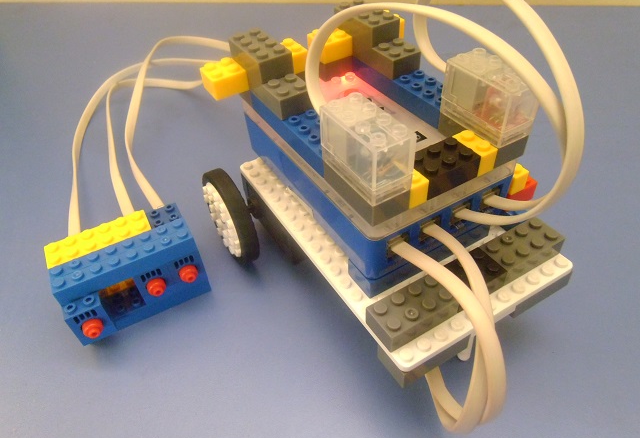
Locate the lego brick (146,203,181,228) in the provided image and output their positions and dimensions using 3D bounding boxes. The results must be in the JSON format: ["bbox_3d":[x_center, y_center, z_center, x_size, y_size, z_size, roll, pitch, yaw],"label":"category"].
[{"bbox_3d":[-0.078,0.002,0.245,0.016,0.011,0.016,-23,46,-18],"label":"lego brick"}]

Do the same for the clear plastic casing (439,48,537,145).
[{"bbox_3d":[0.064,-0.047,0.184,0.016,0.024,0.032,-24,47,-20],"label":"clear plastic casing"}]

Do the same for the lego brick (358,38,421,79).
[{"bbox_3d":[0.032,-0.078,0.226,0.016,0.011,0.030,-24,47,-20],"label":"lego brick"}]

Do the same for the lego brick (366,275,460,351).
[{"bbox_3d":[0.035,0.034,0.181,0.032,0.011,0.016,-24,47,-20],"label":"lego brick"}]

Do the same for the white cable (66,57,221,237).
[{"bbox_3d":[-0.105,-0.059,0.305,0.131,0.046,0.133,-24,47,-20],"label":"white cable"}]

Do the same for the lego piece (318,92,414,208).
[{"bbox_3d":[0.016,-0.025,0.165,0.016,0.024,0.032,-24,47,-20],"label":"lego piece"}]

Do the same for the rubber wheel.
[{"bbox_3d":[-0.048,-0.001,0.257,0.010,0.052,0.052,-24,47,-20],"label":"rubber wheel"}]

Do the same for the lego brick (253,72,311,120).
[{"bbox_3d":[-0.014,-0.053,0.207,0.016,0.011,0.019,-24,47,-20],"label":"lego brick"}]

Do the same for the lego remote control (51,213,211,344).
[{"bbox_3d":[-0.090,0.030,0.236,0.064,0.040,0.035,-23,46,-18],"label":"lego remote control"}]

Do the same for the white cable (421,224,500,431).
[{"bbox_3d":[0.049,0.045,0.184,0.032,0.065,0.055,-24,47,-20],"label":"white cable"}]

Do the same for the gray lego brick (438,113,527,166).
[{"bbox_3d":[0.064,-0.035,0.193,0.016,0.010,0.032,-24,47,-20],"label":"gray lego brick"}]

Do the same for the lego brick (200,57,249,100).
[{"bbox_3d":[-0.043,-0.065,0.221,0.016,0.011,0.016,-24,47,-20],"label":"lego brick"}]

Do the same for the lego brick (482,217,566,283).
[{"bbox_3d":[0.083,0.013,0.201,0.032,0.011,0.016,-24,47,-20],"label":"lego brick"}]

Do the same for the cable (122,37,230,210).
[{"bbox_3d":[-0.083,-0.071,0.298,0.090,0.046,0.139,-24,47,-20],"label":"cable"}]

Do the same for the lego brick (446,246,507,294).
[{"bbox_3d":[0.059,0.024,0.190,0.024,0.011,0.016,-24,47,-20],"label":"lego brick"}]

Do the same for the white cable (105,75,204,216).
[{"bbox_3d":[-0.100,-0.056,0.295,0.080,0.042,0.135,-24,47,-20],"label":"white cable"}]

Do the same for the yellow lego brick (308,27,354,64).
[{"bbox_3d":[0.005,-0.086,0.237,0.016,0.011,0.016,-24,47,-20],"label":"yellow lego brick"}]

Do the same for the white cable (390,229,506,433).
[{"bbox_3d":[0.050,0.045,0.183,0.026,0.064,0.056,-24,47,-20],"label":"white cable"}]

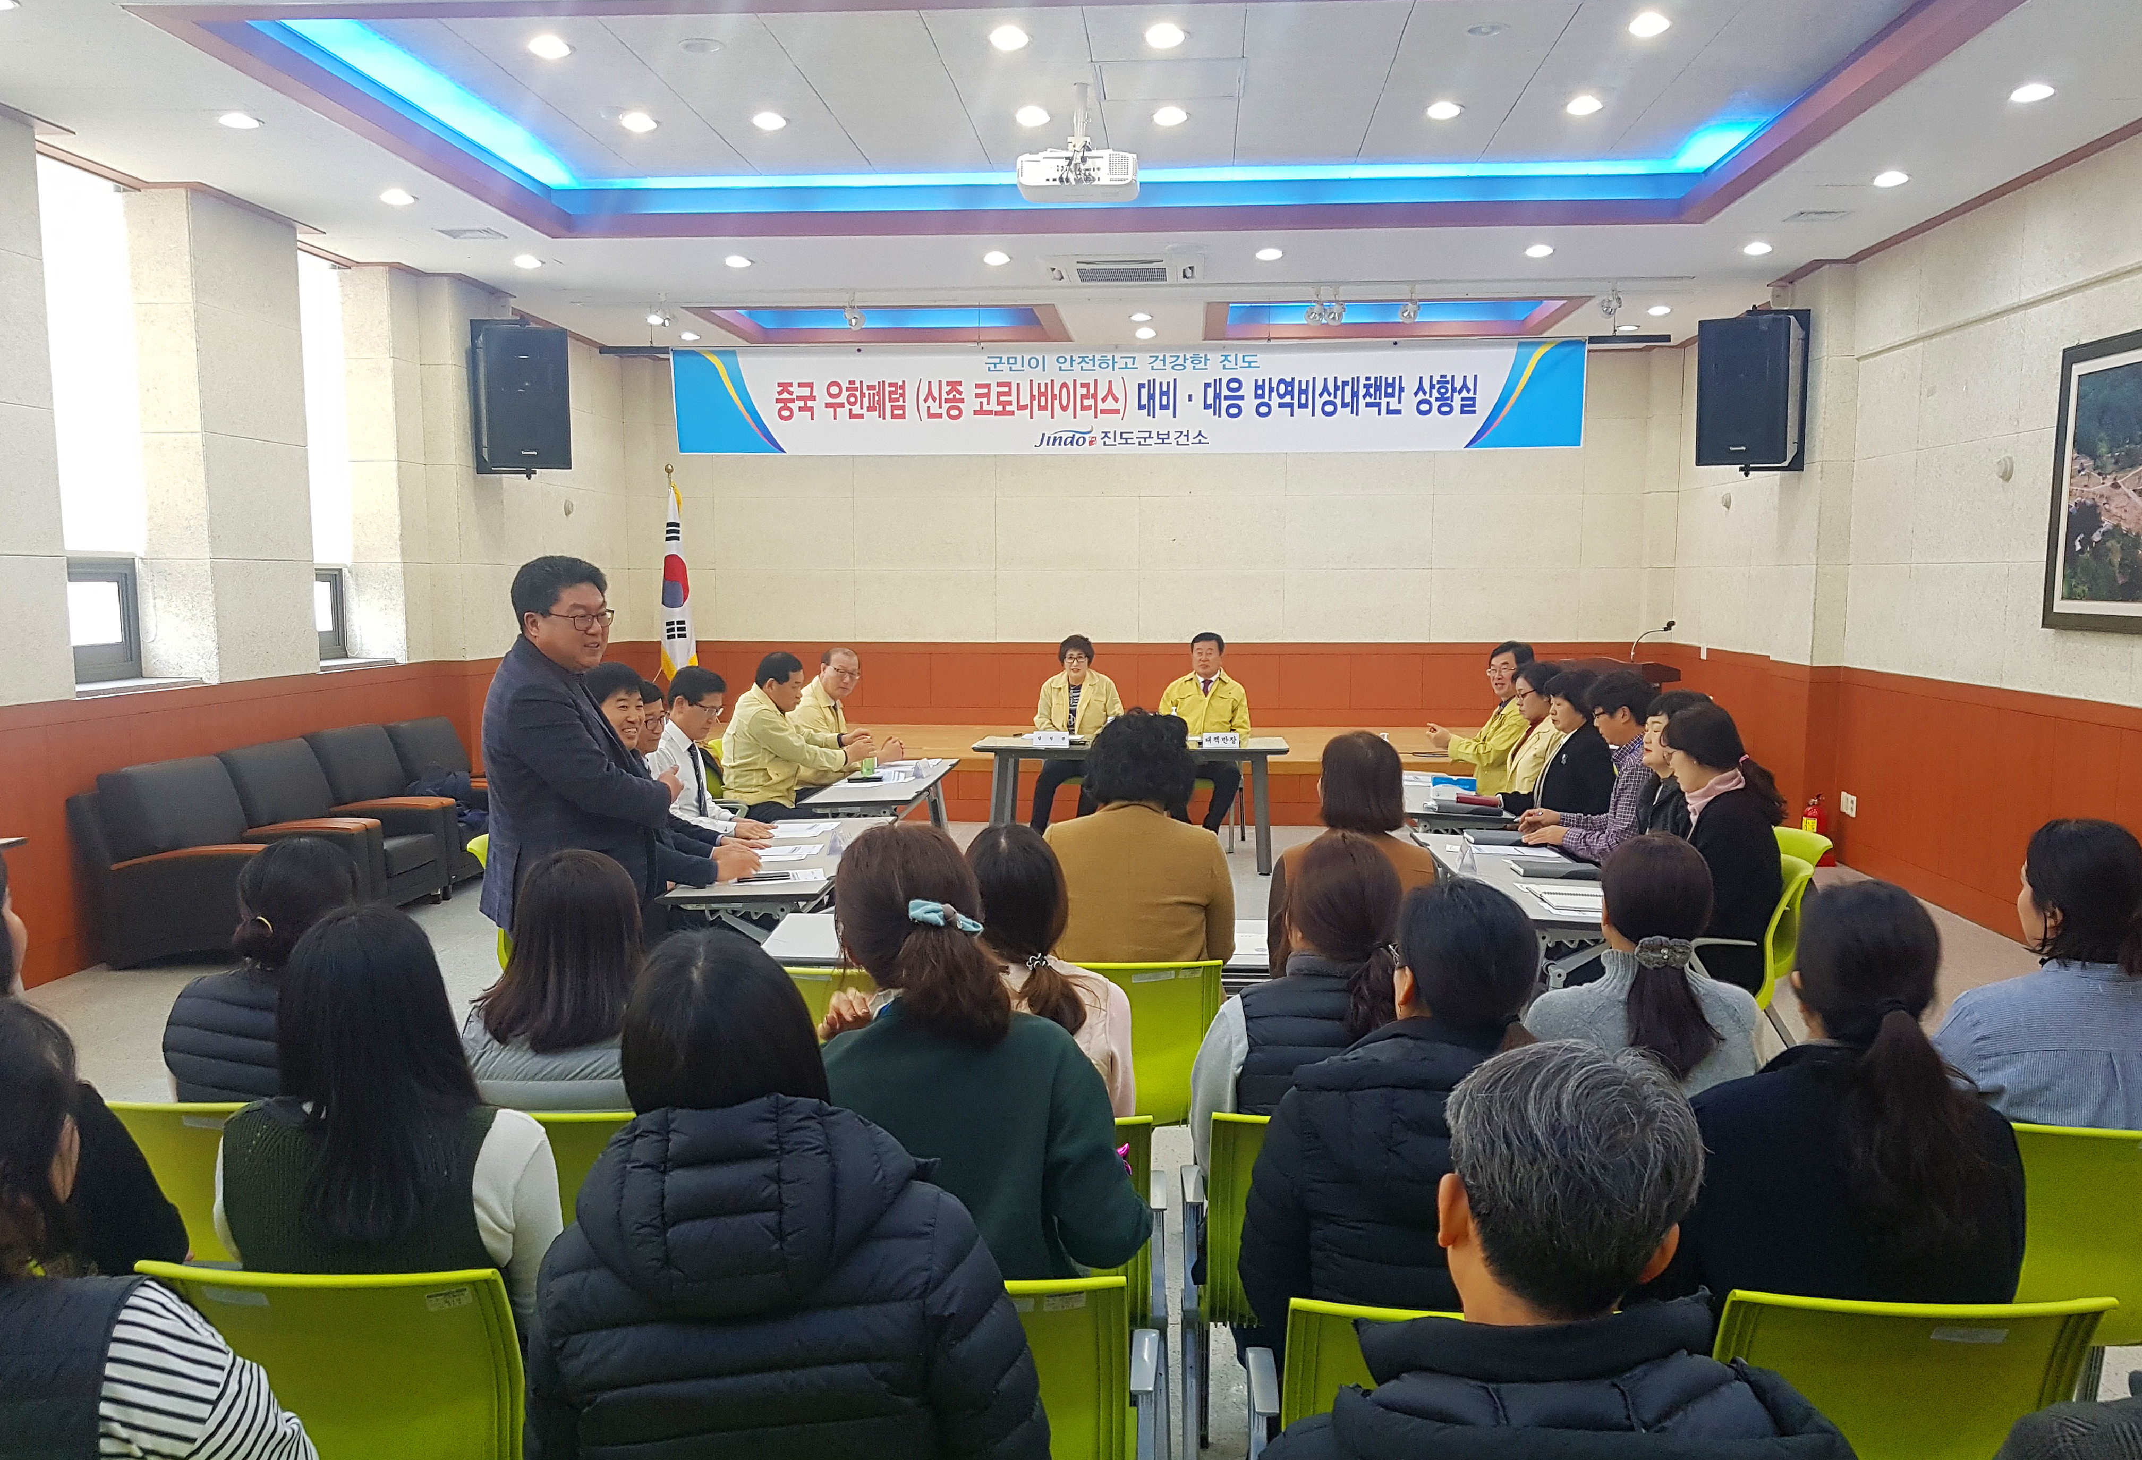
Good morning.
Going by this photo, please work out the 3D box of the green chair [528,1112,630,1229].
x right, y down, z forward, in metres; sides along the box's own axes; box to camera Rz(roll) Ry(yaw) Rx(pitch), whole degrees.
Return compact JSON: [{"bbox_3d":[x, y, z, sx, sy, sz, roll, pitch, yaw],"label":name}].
[{"bbox_3d":[-0.726,1.014,2.880,0.570,0.830,0.560,1,5,4],"label":"green chair"}]

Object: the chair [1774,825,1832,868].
[{"bbox_3d":[2.273,0.781,5.460,0.570,0.840,0.560,0,5,-4],"label":"chair"}]

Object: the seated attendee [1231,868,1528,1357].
[{"bbox_3d":[0.510,0.826,2.348,0.520,1.310,0.780,1,5,4],"label":"seated attendee"}]

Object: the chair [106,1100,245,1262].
[{"bbox_3d":[-1.330,1.009,2.915,0.570,0.830,0.560,1,5,4],"label":"chair"}]

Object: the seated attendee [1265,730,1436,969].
[{"bbox_3d":[0.698,0.657,4.119,0.450,1.335,0.700,1,5,4],"label":"seated attendee"}]

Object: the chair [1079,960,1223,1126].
[{"bbox_3d":[0.134,0.922,3.926,0.560,0.840,0.580,1,5,4],"label":"chair"}]

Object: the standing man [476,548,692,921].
[{"bbox_3d":[-1.299,0.420,4.341,0.450,1.755,0.500,1,6,11],"label":"standing man"}]

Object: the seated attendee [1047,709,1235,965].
[{"bbox_3d":[0.178,0.638,4.006,0.470,1.390,0.700,1,5,4],"label":"seated attendee"}]

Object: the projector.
[{"bbox_3d":[0.038,-2.234,6.492,0.470,0.135,0.380,1,5,4],"label":"projector"}]

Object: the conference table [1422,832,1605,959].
[{"bbox_3d":[1.509,0.831,5.377,0.470,0.725,1.530,1,5,4],"label":"conference table"}]

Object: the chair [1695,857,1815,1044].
[{"bbox_3d":[2.030,0.821,5.040,0.570,0.840,0.570,0,5,3],"label":"chair"}]

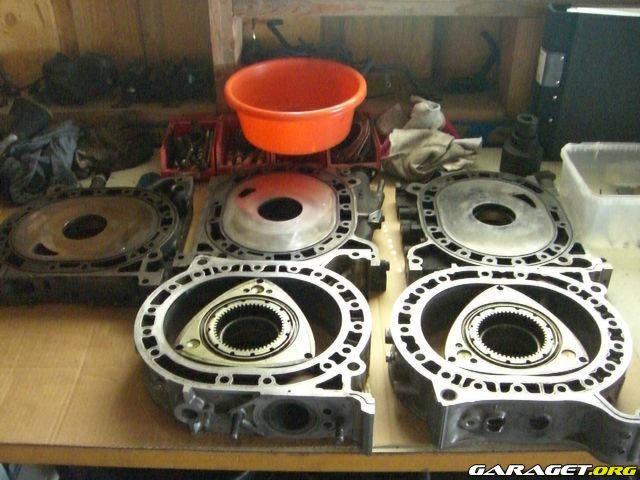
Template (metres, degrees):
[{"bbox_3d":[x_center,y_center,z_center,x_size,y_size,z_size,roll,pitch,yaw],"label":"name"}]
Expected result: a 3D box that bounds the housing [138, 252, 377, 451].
[{"bbox_3d":[-0.084,0.137,0.969,0.320,0.078,0.330,2,35,4],"label":"housing"}]

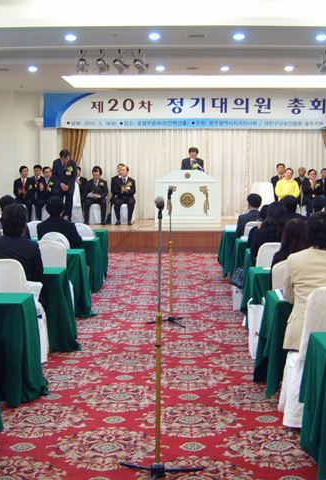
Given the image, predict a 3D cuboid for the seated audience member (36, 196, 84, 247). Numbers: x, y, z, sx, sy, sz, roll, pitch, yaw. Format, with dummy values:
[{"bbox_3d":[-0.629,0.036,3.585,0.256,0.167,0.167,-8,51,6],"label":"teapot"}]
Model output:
[{"bbox_3d":[-1.295,0.119,8.905,0.570,1.330,0.750,0,6,1],"label":"seated audience member"}]

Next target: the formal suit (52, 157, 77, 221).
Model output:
[{"bbox_3d":[-2.136,-1.080,14.835,0.540,1.420,0.380,0,6,1],"label":"formal suit"}]

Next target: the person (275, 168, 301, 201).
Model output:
[{"bbox_3d":[2.974,-1.044,16.236,0.580,1.300,0.720,0,6,1],"label":"person"}]

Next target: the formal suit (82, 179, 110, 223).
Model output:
[{"bbox_3d":[-1.599,-0.963,16.328,0.570,1.080,0.650,0,6,1],"label":"formal suit"}]

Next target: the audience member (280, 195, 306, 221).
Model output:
[{"bbox_3d":[1.788,0.004,9.519,0.500,1.290,0.750,-1,6,-4],"label":"audience member"}]

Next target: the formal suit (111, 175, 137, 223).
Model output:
[{"bbox_3d":[-0.849,-0.929,15.077,0.560,0.970,0.700,0,6,-2],"label":"formal suit"}]

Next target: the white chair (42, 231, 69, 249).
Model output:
[{"bbox_3d":[-1.320,0.343,8.726,0.460,0.920,0.560,0,6,1],"label":"white chair"}]

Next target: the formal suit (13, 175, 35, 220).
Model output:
[{"bbox_3d":[-3.312,-0.986,16.357,0.530,1.050,0.620,-1,6,-14],"label":"formal suit"}]

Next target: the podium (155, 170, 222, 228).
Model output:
[{"bbox_3d":[0.566,-0.911,15.193,1.430,1.250,0.650,0,6,1],"label":"podium"}]

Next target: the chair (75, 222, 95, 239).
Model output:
[{"bbox_3d":[-1.160,0.200,10.169,0.460,0.920,0.560,0,6,1],"label":"chair"}]

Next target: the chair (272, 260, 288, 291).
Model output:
[{"bbox_3d":[1.094,0.606,6.059,0.460,0.920,0.560,0,6,-2],"label":"chair"}]

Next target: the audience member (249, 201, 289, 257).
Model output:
[{"bbox_3d":[1.170,0.257,7.612,0.530,1.310,0.750,0,6,-1],"label":"audience member"}]

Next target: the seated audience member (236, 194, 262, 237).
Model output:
[{"bbox_3d":[1.278,-0.029,10.398,0.550,1.330,0.750,0,6,-3],"label":"seated audience member"}]

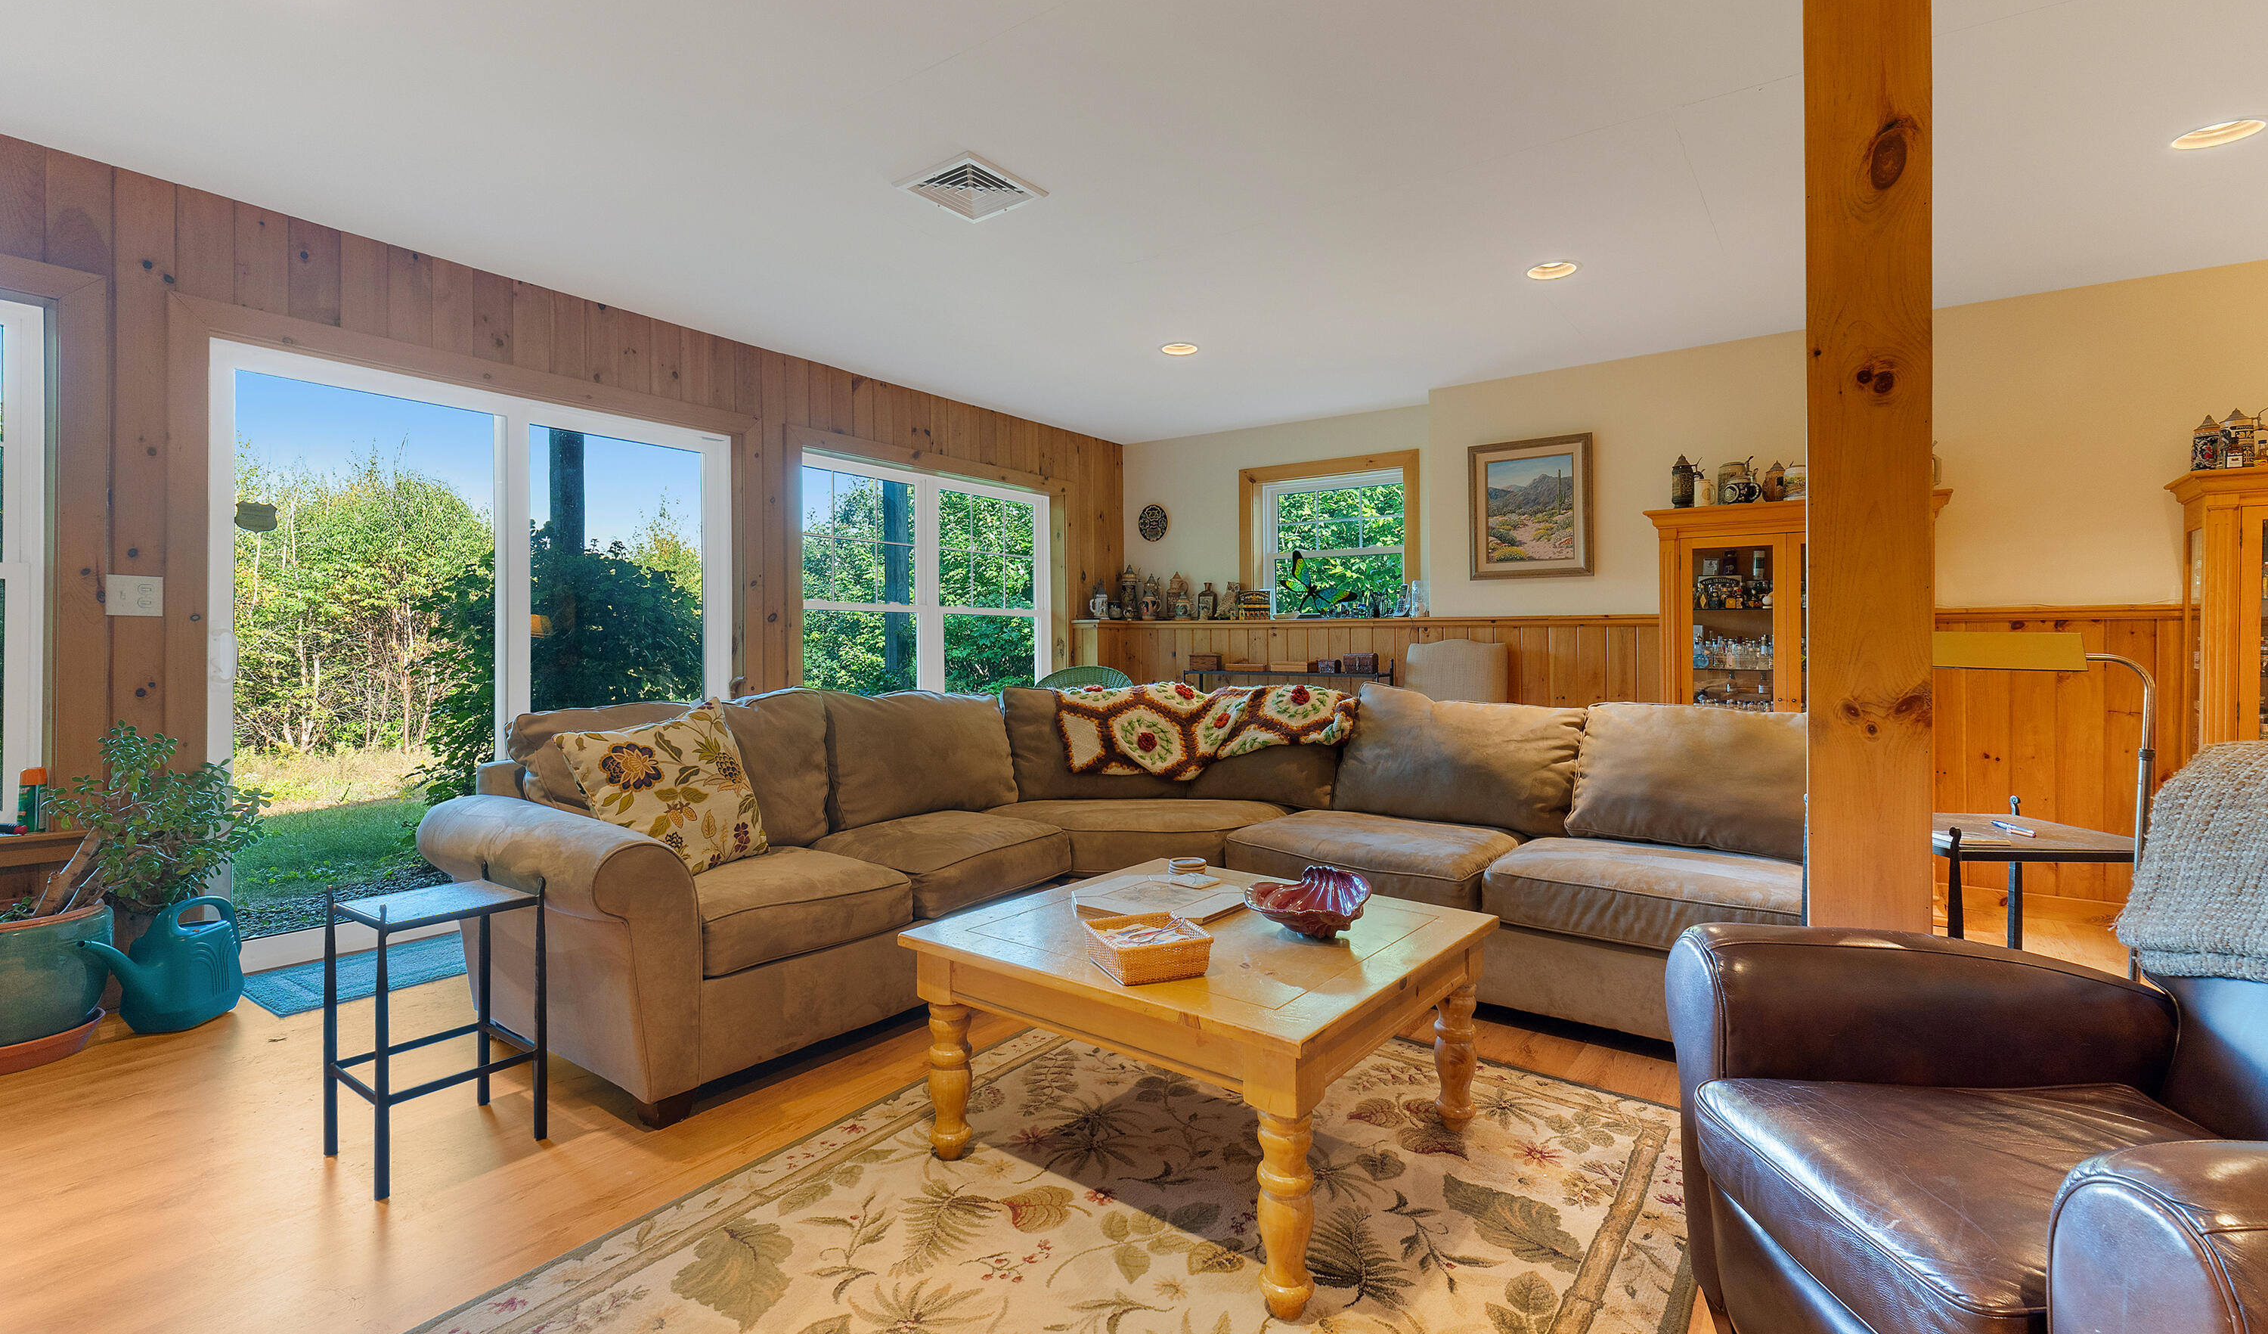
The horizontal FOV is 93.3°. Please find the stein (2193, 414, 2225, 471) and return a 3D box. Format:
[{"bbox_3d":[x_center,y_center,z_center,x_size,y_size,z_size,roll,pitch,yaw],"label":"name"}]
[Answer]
[{"bbox_3d":[3.798,-0.772,3.785,0.105,0.210,0.100,0,1,35],"label":"stein"}]

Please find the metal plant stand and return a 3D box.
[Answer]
[{"bbox_3d":[-1.437,0.716,2.205,0.290,0.540,0.300,0,1,35],"label":"metal plant stand"}]

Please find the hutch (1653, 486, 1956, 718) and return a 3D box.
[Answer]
[{"bbox_3d":[2.817,0.133,4.601,1.080,1.620,0.410,0,1,35],"label":"hutch"}]

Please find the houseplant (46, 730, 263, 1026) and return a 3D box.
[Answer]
[{"bbox_3d":[-2.719,0.577,2.980,0.450,0.800,0.500,0,1,35],"label":"houseplant"}]

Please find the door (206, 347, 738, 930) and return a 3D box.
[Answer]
[{"bbox_3d":[-2.374,-0.035,4.118,0.120,1.990,1.840,0,1,35],"label":"door"}]

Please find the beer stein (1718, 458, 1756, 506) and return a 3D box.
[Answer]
[{"bbox_3d":[2.624,-0.788,4.665,0.150,0.220,0.130,0,1,35],"label":"beer stein"}]

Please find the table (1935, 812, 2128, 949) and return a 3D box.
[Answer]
[{"bbox_3d":[2.185,0.676,2.724,0.560,0.590,0.540,0,1,0],"label":"table"}]

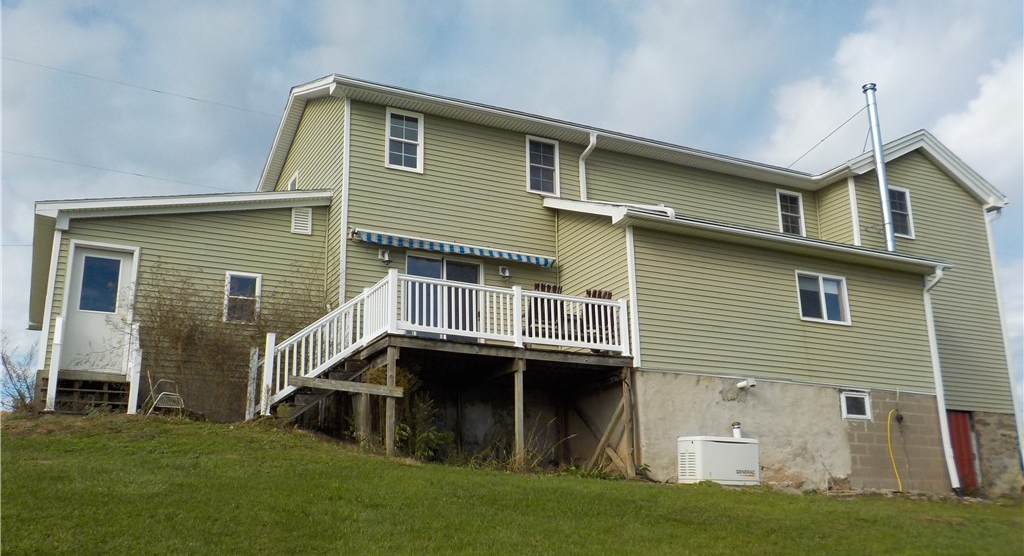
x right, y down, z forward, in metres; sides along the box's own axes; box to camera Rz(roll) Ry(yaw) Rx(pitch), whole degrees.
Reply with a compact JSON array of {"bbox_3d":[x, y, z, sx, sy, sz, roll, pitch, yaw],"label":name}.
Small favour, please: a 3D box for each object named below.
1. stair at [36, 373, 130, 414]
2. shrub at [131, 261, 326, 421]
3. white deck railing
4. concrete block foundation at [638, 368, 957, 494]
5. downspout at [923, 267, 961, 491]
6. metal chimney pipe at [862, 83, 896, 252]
[{"bbox_3d":[-6.395,1.724,13.344,1.260,0.700,1.000,7,-18,-26],"label":"stair"},{"bbox_3d":[-4.458,0.994,14.192,2.940,2.550,1.550,7,-18,-26],"label":"shrub"},{"bbox_3d":[-0.859,1.136,13.732,5.640,2.040,1.300,7,-18,-26],"label":"white deck railing"},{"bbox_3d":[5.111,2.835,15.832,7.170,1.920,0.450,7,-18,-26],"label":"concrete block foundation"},{"bbox_3d":[8.560,1.914,17.358,0.160,4.320,0.510,7,-18,-26],"label":"downspout"},{"bbox_3d":[8.083,-2.433,19.452,0.280,4.040,0.280,7,-18,-26],"label":"metal chimney pipe"}]

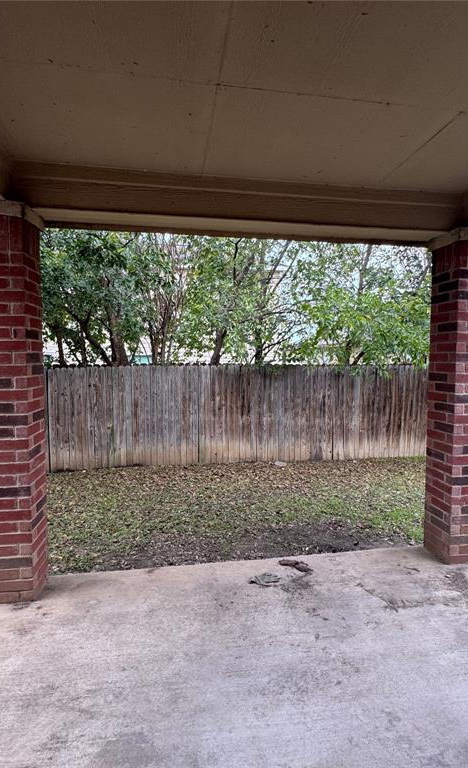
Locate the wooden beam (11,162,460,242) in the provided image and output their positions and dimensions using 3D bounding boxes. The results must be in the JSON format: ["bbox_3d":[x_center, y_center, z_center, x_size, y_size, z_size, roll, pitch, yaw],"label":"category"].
[{"bbox_3d":[0.127,-1.242,2.906,3.050,0.275,0.270,-1,4,-9],"label":"wooden beam"}]

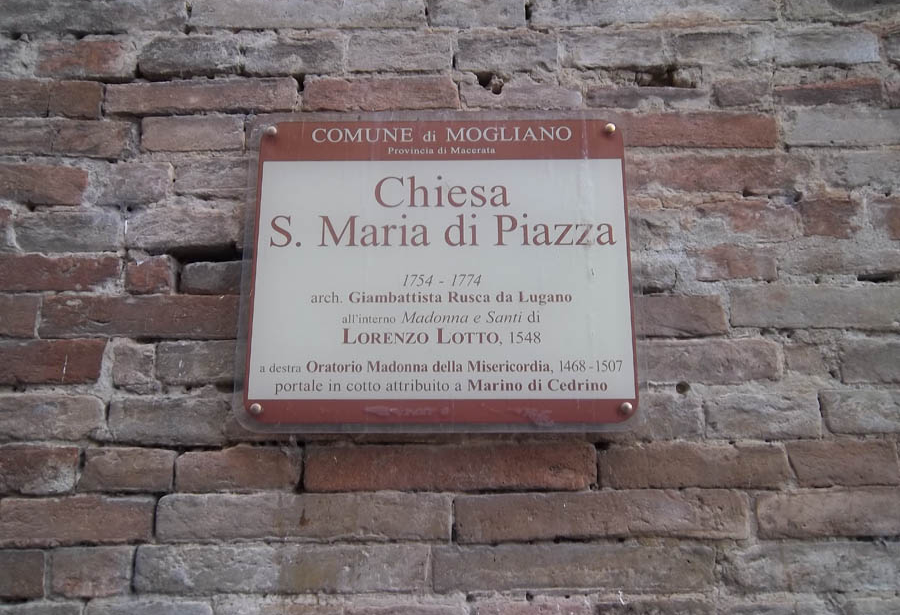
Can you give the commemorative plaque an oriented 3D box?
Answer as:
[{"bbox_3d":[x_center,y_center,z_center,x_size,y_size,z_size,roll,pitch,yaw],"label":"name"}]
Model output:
[{"bbox_3d":[-0.011,-0.047,0.808,0.430,0.361,0.020,0,-13,1],"label":"commemorative plaque"}]

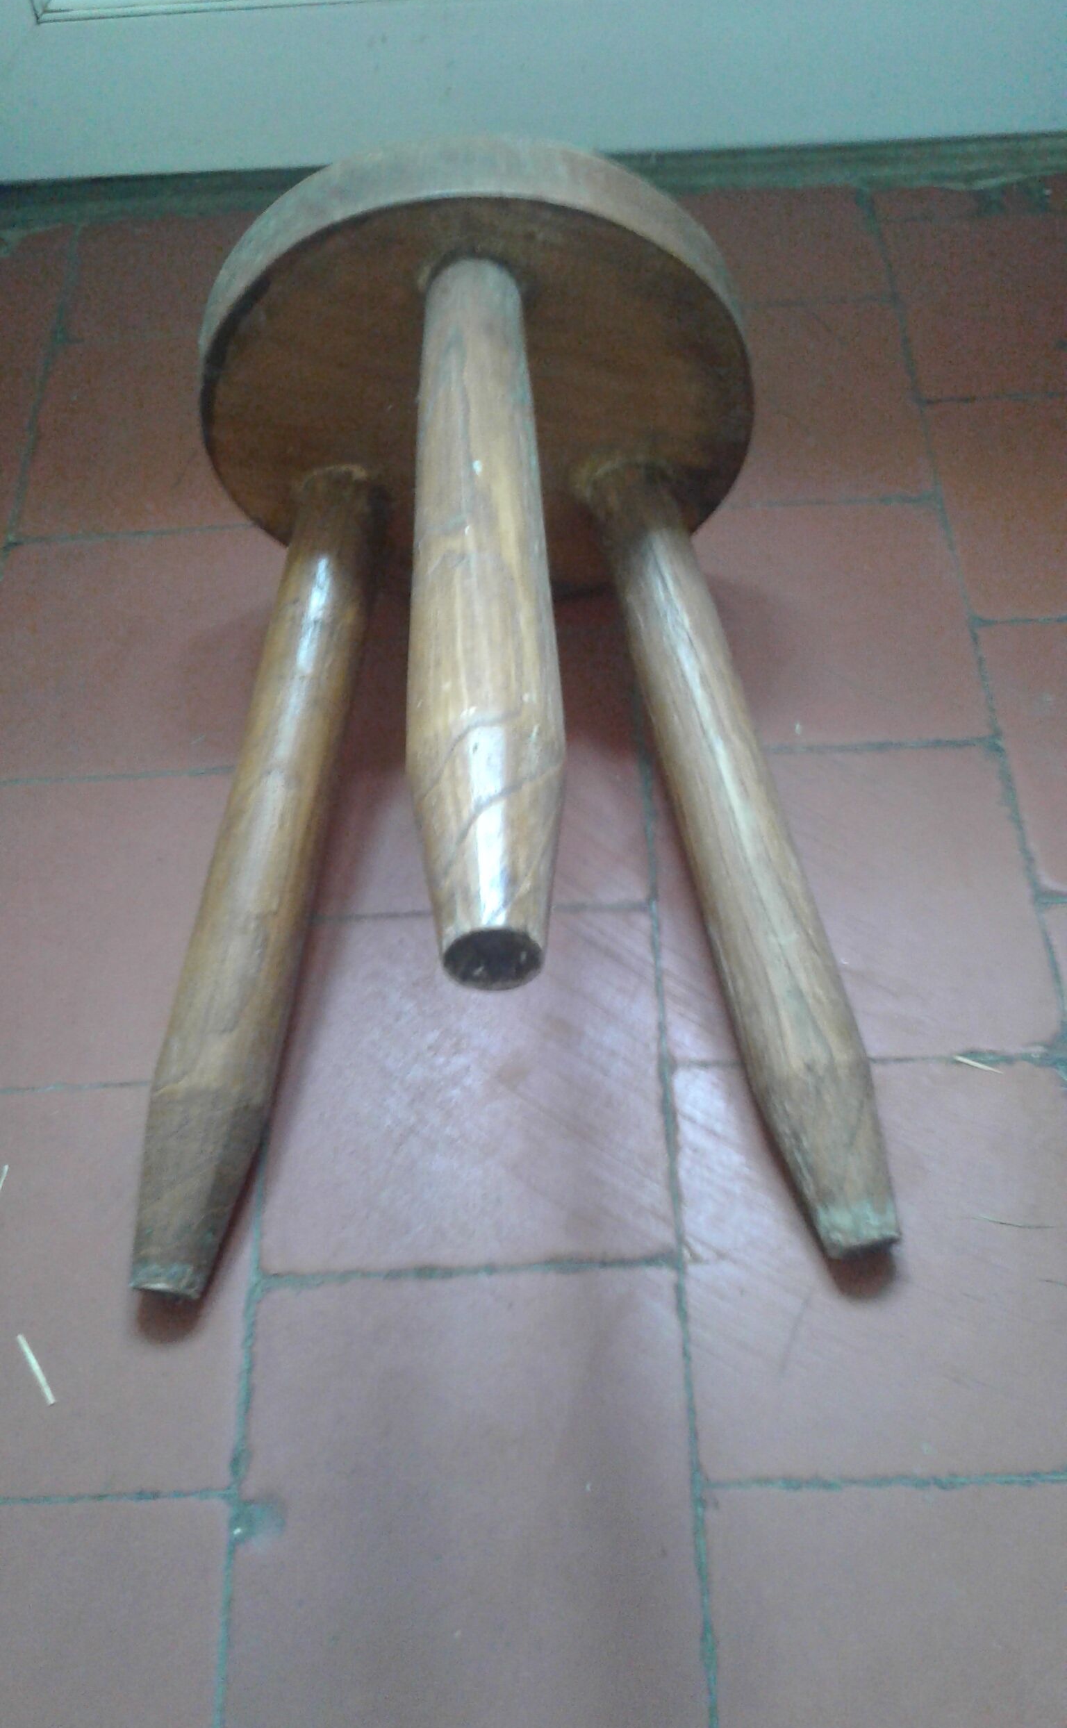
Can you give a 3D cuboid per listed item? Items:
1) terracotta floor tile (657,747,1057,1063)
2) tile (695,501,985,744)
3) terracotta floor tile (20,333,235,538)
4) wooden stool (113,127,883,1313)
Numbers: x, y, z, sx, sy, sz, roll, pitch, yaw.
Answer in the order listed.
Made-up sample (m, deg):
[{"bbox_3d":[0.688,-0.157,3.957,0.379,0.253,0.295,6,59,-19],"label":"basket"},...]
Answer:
[{"bbox_3d":[0.164,0.021,0.797,0.197,0.015,0.191,-3,58,2],"label":"terracotta floor tile"},{"bbox_3d":[0.160,-0.144,0.900,0.197,0.015,0.191,-3,58,2],"label":"tile"},{"bbox_3d":[-0.243,-0.292,1.018,0.197,0.015,0.191,-3,58,2],"label":"terracotta floor tile"},{"bbox_3d":[-0.022,-0.070,0.682,0.347,0.326,0.461,-4,62,1],"label":"wooden stool"}]

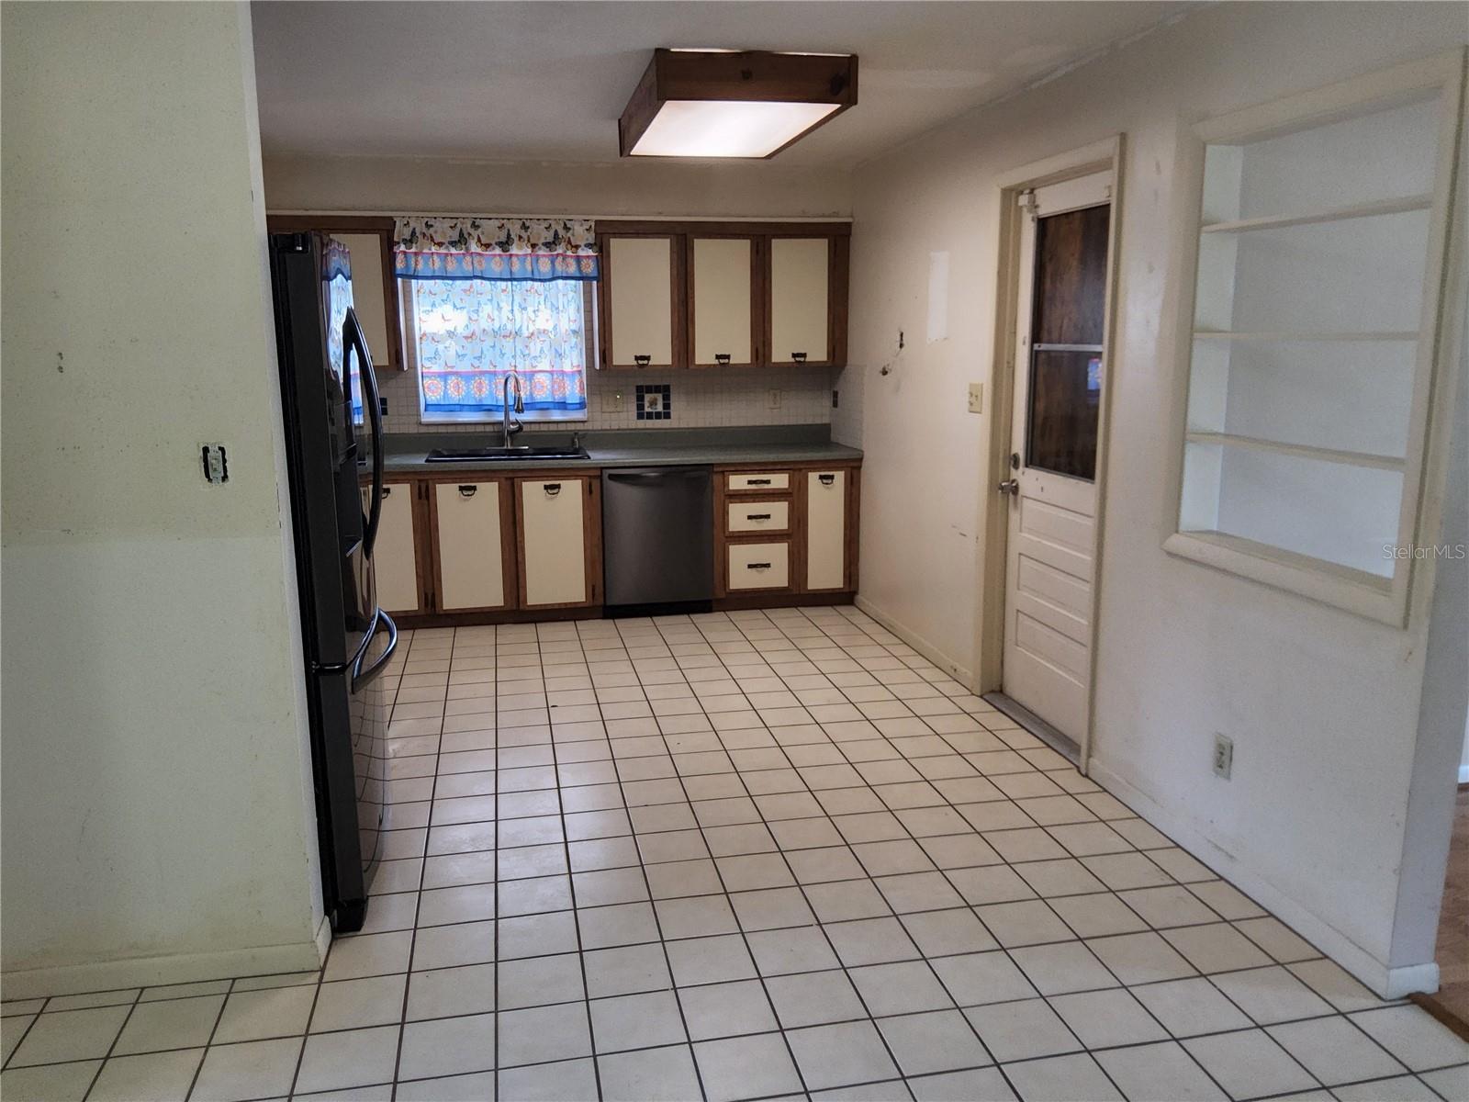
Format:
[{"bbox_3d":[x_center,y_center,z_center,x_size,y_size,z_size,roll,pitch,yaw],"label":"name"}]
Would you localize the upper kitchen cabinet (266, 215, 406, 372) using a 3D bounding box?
[{"bbox_3d":[-2.124,-1.343,5.559,0.715,0.760,0.325,-2,12,-12],"label":"upper kitchen cabinet"}]

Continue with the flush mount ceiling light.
[{"bbox_3d":[-0.040,-1.639,3.972,0.660,0.157,1.130,-2,12,-12],"label":"flush mount ceiling light"}]

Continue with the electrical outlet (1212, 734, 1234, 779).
[{"bbox_3d":[1.383,0.584,3.009,0.010,0.110,0.077,-2,12,-12],"label":"electrical outlet"}]

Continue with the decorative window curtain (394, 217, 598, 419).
[{"bbox_3d":[-1.263,-1.257,5.751,1.040,1.005,0.280,-2,12,-12],"label":"decorative window curtain"}]

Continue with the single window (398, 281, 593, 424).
[{"bbox_3d":[-1.307,-1.187,5.944,0.960,0.928,0.100,-2,12,-12],"label":"single window"}]

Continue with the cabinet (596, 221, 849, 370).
[{"bbox_3d":[-0.072,-1.438,6.002,1.414,0.778,0.325,-2,12,-12],"label":"cabinet"}]

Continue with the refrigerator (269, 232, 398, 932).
[{"bbox_3d":[-1.393,0.055,2.971,0.850,1.755,0.910,-2,12,-12],"label":"refrigerator"}]

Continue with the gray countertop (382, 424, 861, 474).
[{"bbox_3d":[-0.857,-0.576,5.848,3.086,0.135,0.610,-2,12,-12],"label":"gray countertop"}]

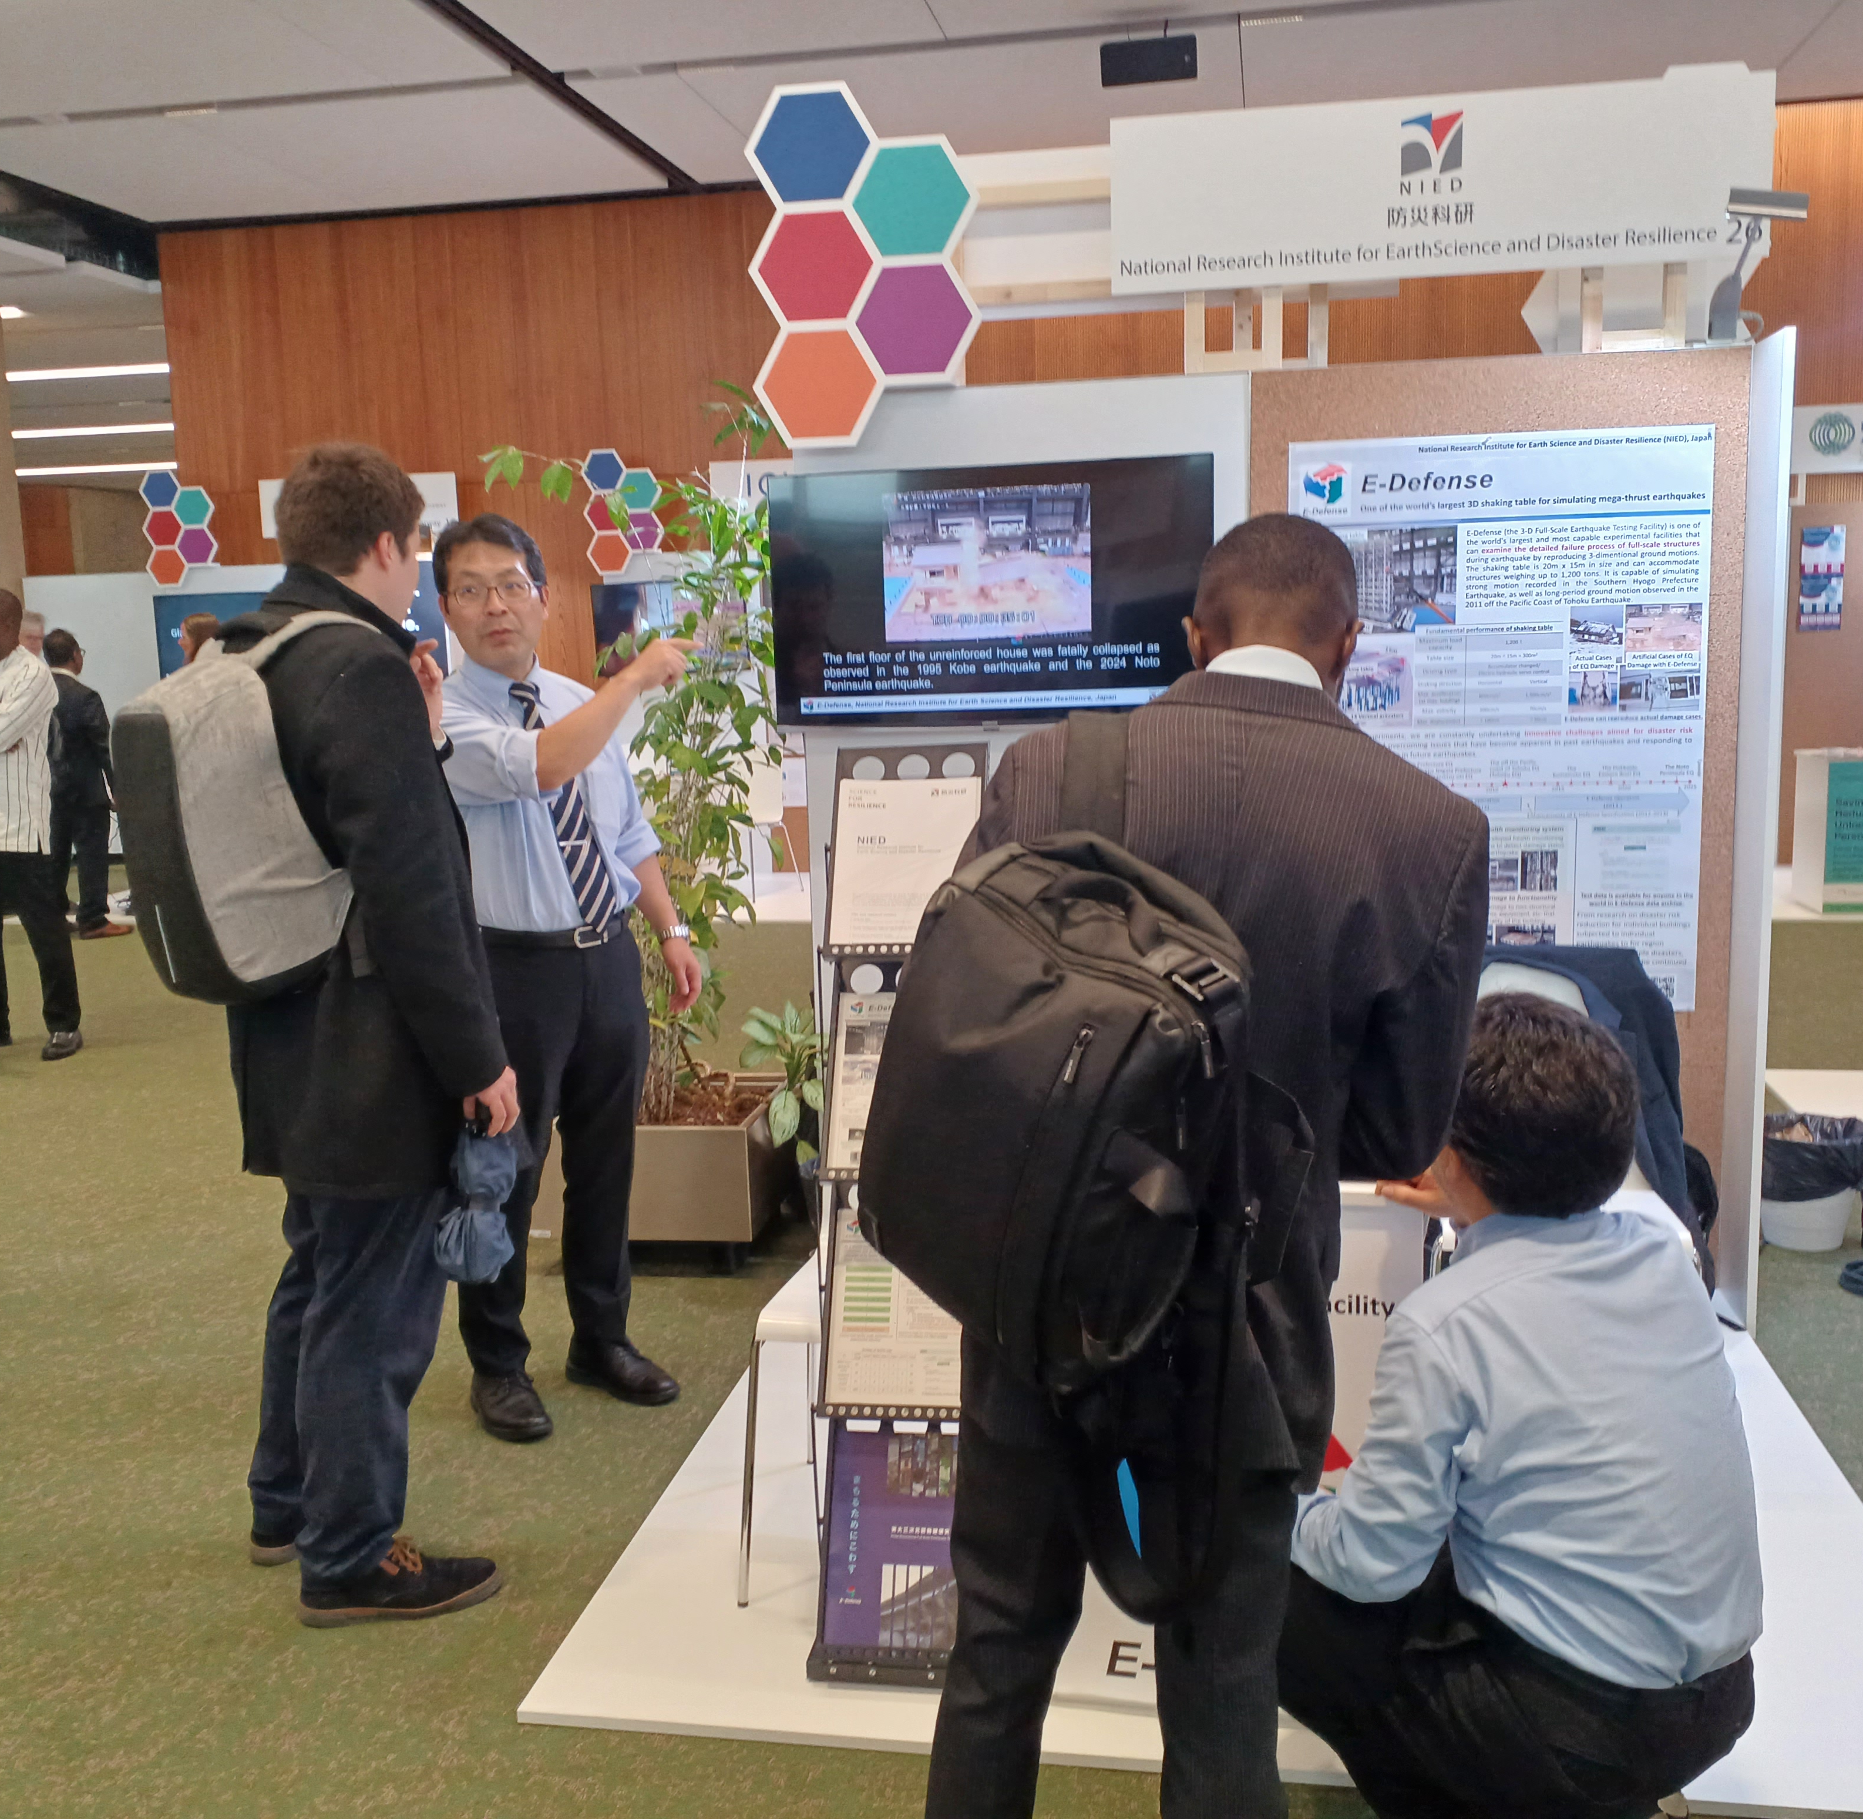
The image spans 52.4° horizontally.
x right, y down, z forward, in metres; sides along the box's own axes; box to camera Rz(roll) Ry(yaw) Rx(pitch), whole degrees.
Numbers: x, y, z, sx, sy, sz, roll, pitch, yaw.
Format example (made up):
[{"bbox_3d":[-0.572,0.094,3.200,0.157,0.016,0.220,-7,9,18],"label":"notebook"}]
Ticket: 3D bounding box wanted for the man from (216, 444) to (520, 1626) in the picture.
[{"bbox_3d":[-0.910,0.197,2.970,0.470,1.785,0.520,-6,10,-25],"label":"man"}]

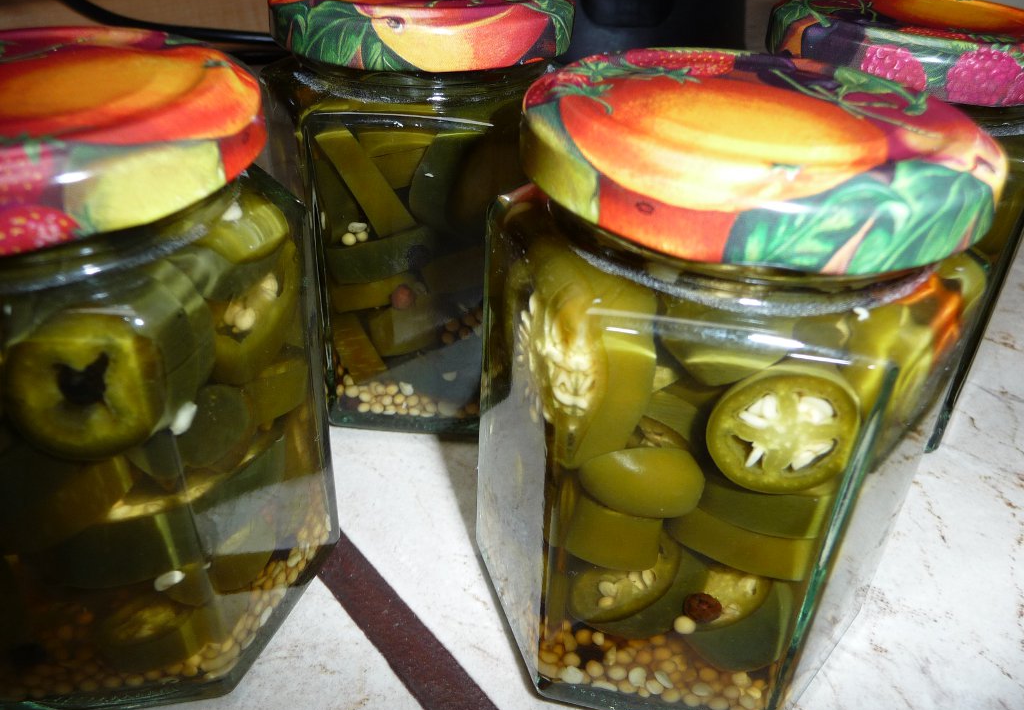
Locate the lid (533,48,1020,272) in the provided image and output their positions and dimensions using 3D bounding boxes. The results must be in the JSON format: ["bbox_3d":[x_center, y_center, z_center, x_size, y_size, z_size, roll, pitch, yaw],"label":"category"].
[{"bbox_3d":[0.033,-0.030,0.114,0.063,0.010,0.063,2,33,-1],"label":"lid"}]

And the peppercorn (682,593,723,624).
[{"bbox_3d":[0.029,0.038,0.125,0.006,0.005,0.006,9,34,9],"label":"peppercorn"}]

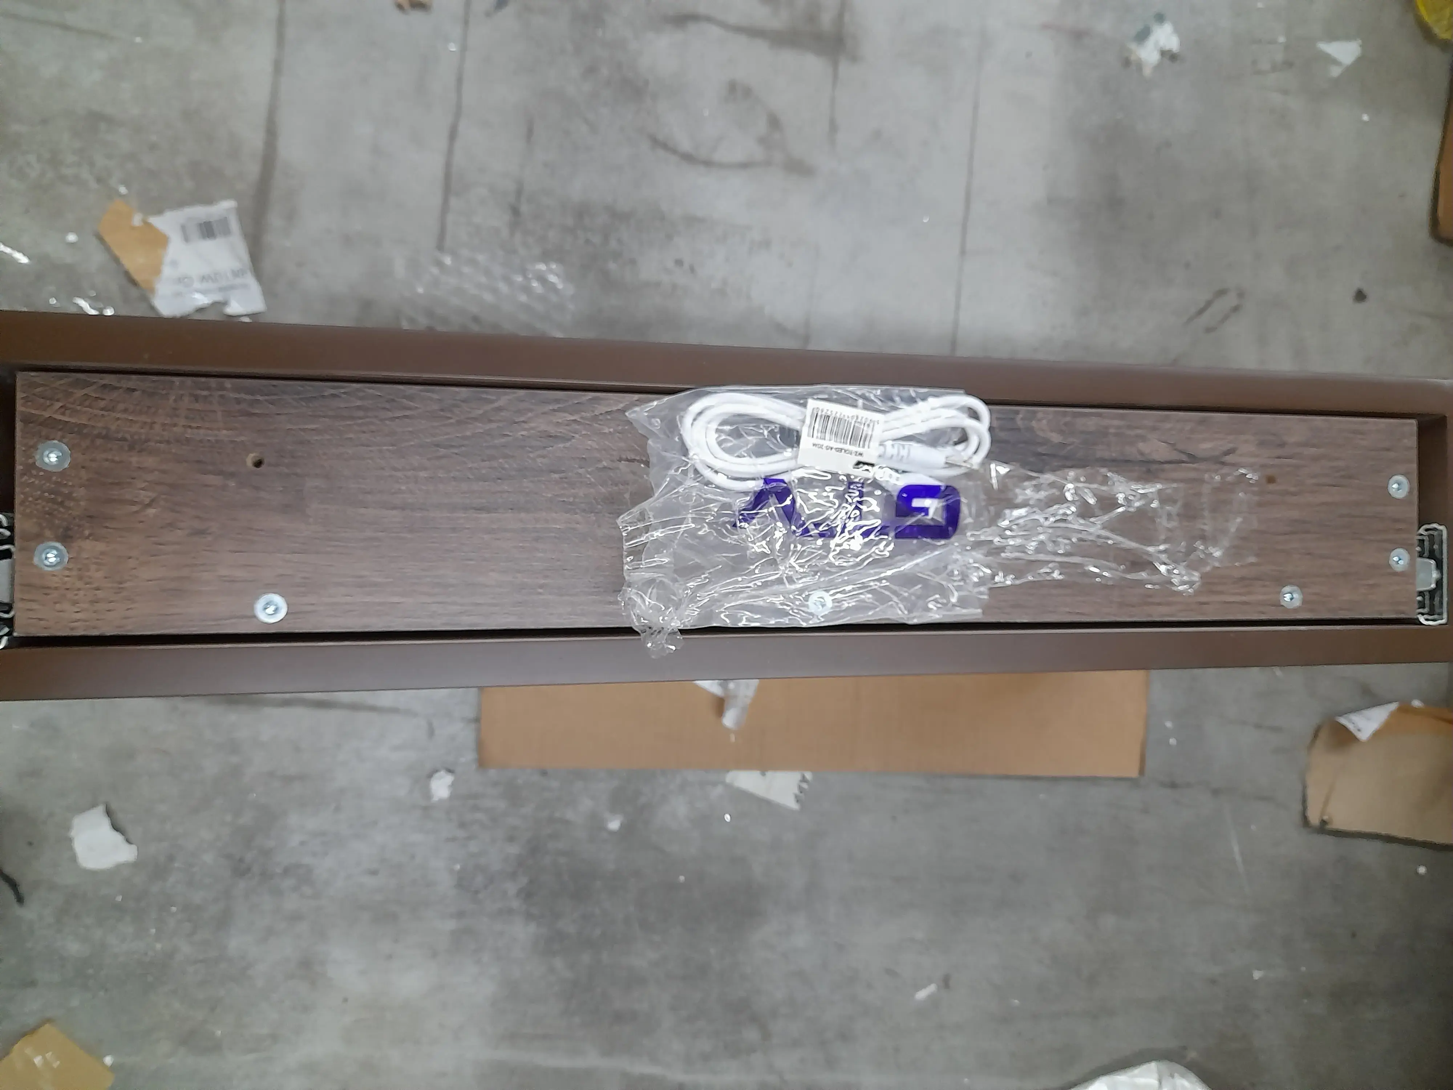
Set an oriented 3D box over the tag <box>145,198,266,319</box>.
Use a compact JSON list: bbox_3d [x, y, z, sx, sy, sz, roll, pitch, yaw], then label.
[{"bbox_3d":[-0.340,-0.180,0.675,0.067,0.010,0.075,-15,93,-11],"label":"tag"}]

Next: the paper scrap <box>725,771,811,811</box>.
[{"bbox_3d":[0.033,0.162,0.754,0.060,0.005,0.038,24,85,-11],"label":"paper scrap"}]

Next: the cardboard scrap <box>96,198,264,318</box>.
[{"bbox_3d":[-0.348,-0.184,0.671,0.095,0.014,0.077,-6,91,-12],"label":"cardboard scrap"}]

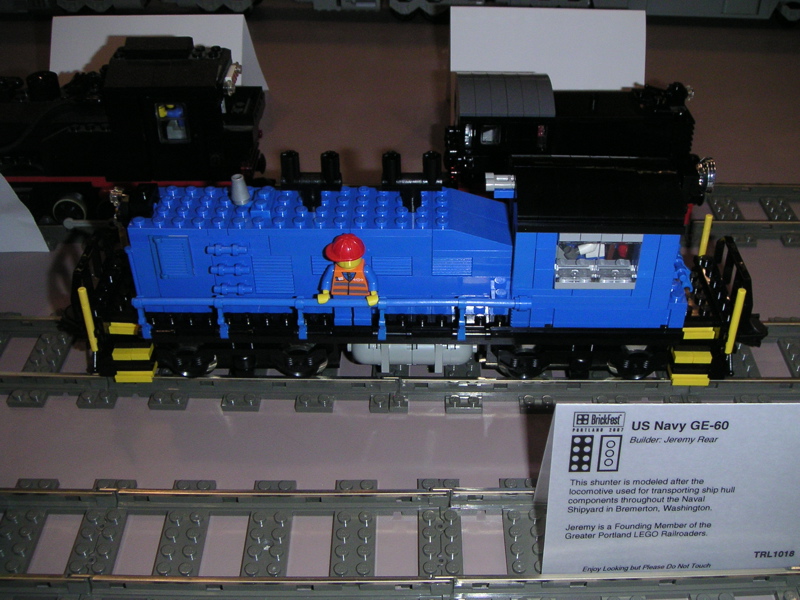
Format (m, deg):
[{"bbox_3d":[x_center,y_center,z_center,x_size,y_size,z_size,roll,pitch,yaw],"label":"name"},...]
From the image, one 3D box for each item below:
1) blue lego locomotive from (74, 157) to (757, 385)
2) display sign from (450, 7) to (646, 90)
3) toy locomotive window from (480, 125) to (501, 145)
[{"bbox_3d":[0.006,-0.016,0.366,0.304,0.100,0.054,0,37,1],"label":"blue lego locomotive"},{"bbox_3d":[0.102,-0.174,0.616,0.137,0.065,0.042,1,37,2],"label":"display sign"},{"bbox_3d":[0.046,-0.085,0.449,0.010,0.012,0.004,0,37,1],"label":"toy locomotive window"}]

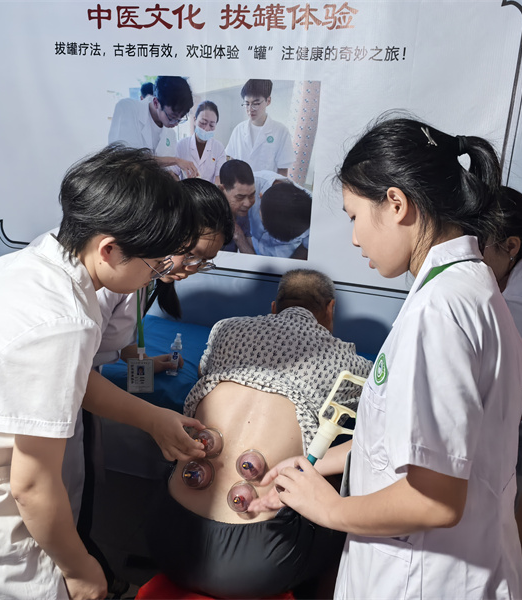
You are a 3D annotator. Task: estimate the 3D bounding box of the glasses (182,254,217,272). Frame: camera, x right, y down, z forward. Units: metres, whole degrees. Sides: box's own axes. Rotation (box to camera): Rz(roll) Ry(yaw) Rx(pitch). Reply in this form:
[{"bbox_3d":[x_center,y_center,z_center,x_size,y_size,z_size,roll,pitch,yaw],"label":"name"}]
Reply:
[{"bbox_3d":[-0.178,-0.140,1.482,0.048,0.135,0.138,-33,-23,18],"label":"glasses"}]

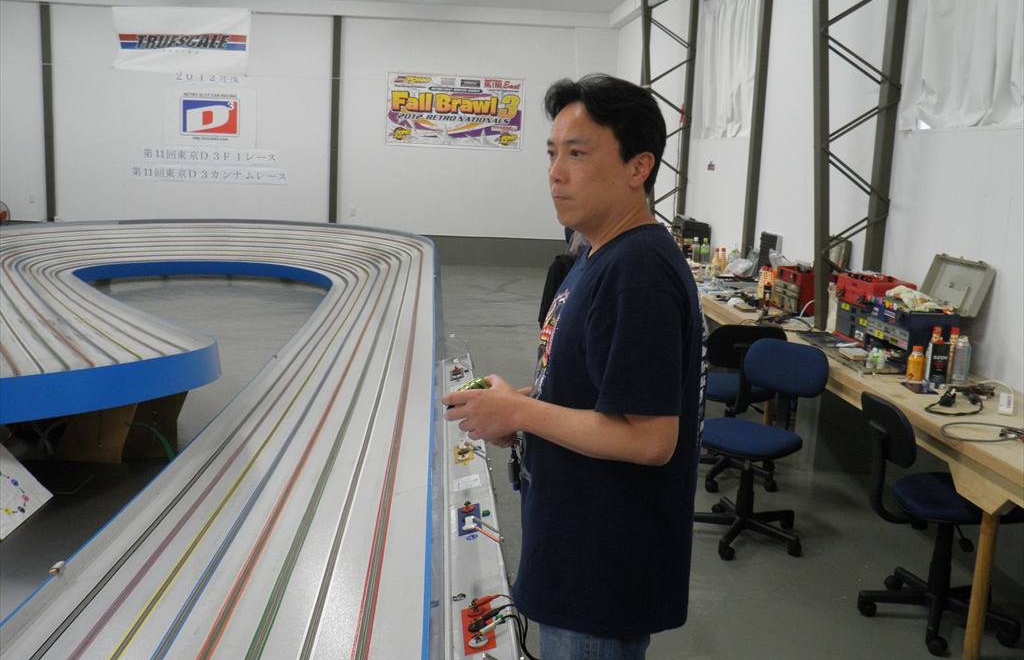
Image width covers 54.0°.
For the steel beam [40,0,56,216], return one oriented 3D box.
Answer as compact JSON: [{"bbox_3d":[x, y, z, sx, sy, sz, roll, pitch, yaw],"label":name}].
[{"bbox_3d":[-6.224,-2.743,13.479,0.125,3.150,0.100,2,10,-4],"label":"steel beam"}]

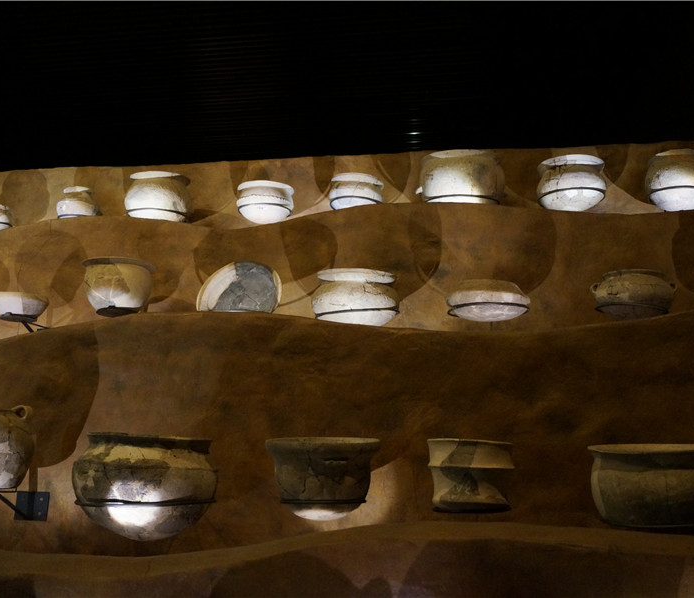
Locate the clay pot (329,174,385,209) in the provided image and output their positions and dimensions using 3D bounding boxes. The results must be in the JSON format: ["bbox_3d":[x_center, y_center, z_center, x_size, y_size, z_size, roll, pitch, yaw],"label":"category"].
[{"bbox_3d":[0.044,-0.460,3.900,0.248,0.170,0.248,-1,-11,7],"label":"clay pot"}]

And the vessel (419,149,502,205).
[{"bbox_3d":[0.473,-0.452,3.484,0.341,0.254,0.341,-1,-10,5],"label":"vessel"}]

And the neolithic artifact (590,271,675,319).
[{"bbox_3d":[0.990,-0.001,2.933,0.282,0.164,0.253,-5,-12,25],"label":"neolithic artifact"}]

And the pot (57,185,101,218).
[{"bbox_3d":[-1.282,-0.425,4.055,0.187,0.184,0.187,-1,-11,7],"label":"pot"}]

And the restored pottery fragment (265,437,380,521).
[{"bbox_3d":[-0.064,0.466,2.209,0.298,0.210,0.298,0,-10,0],"label":"restored pottery fragment"}]

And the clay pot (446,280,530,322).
[{"bbox_3d":[0.497,0.011,2.991,0.288,0.124,0.288,-1,-11,7],"label":"clay pot"}]

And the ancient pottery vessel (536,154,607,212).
[{"bbox_3d":[1.002,-0.489,3.788,0.302,0.224,0.302,-1,-11,7],"label":"ancient pottery vessel"}]

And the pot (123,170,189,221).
[{"bbox_3d":[-0.817,-0.407,3.664,0.278,0.218,0.278,1,-10,-7],"label":"pot"}]

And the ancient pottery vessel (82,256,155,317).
[{"bbox_3d":[-0.812,-0.036,3.013,0.252,0.177,0.252,2,-10,-9],"label":"ancient pottery vessel"}]

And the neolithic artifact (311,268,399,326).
[{"bbox_3d":[0.031,0.016,3.047,0.312,0.197,0.312,0,-11,0],"label":"neolithic artifact"}]

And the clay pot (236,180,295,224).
[{"bbox_3d":[-0.345,-0.393,3.598,0.244,0.149,0.244,1,-10,-3],"label":"clay pot"}]

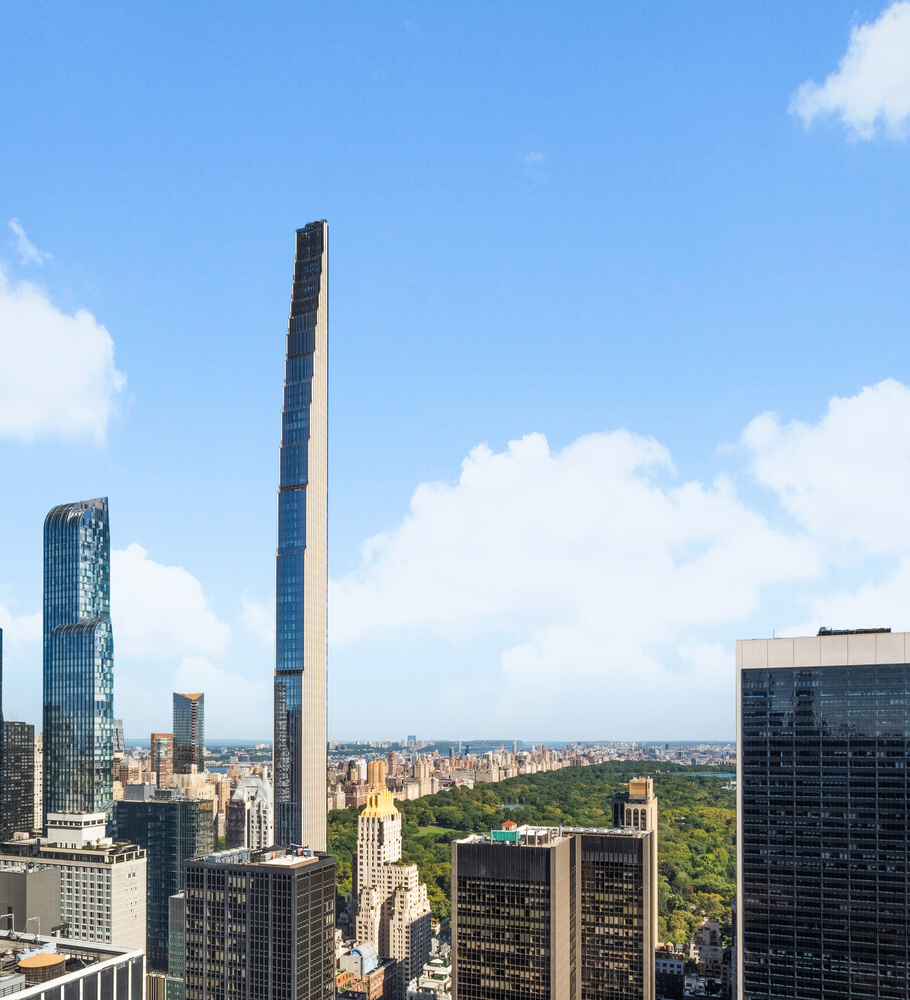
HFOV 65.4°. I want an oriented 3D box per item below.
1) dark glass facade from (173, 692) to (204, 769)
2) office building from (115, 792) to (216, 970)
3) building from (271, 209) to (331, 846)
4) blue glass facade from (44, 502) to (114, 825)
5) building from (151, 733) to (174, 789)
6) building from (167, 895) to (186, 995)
[{"bbox_3d":[-459.980,452.040,1227.120,43.470,236.000,27.670,0,0,20],"label":"dark glass facade"},{"bbox_3d":[-161.120,233.970,395.690,42.360,134.000,28.700,0,0,20],"label":"office building"},{"bbox_3d":[-83.520,67.180,386.540,16.940,435.000,25.620,0,0,20],"label":"building"},{"bbox_3d":[-225.620,151.580,430.080,38.270,306.000,22.550,0,0,20],"label":"blue glass facade"},{"bbox_3d":[-582.690,554.290,1418.490,20.360,172.000,43.050,0,0,20],"label":"building"},{"bbox_3d":[-110.540,222.080,308.570,15.380,100.000,22.550,0,0,20],"label":"building"}]

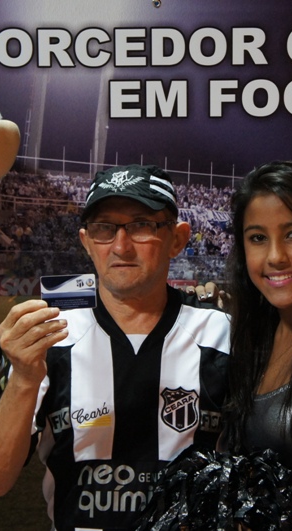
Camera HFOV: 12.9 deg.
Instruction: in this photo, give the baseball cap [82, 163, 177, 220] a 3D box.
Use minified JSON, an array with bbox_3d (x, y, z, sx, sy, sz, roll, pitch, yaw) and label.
[{"bbox_3d":[-0.028,-0.125,2.210,0.167,0.115,0.255,-4,-4,13],"label":"baseball cap"}]

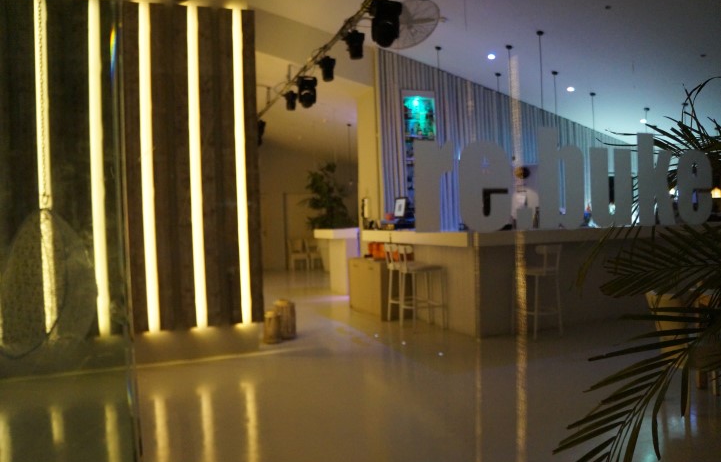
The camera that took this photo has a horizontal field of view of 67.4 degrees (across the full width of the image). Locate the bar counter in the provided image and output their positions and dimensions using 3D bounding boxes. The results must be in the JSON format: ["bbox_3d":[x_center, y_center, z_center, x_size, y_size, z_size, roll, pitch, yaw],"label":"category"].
[{"bbox_3d":[1.944,0.542,7.802,2.950,1.150,3.100,-2,1,-25],"label":"bar counter"}]

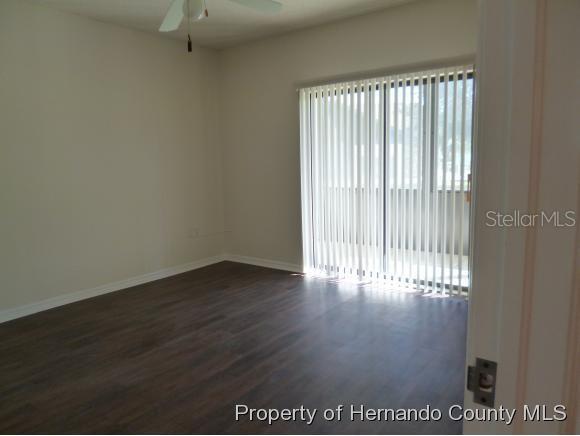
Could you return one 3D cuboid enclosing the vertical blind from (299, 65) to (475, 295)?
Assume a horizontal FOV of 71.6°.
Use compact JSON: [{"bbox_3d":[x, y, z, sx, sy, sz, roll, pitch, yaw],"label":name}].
[{"bbox_3d":[0.824,-0.343,3.864,1.756,1.975,0.130,4,9,35],"label":"vertical blind"}]

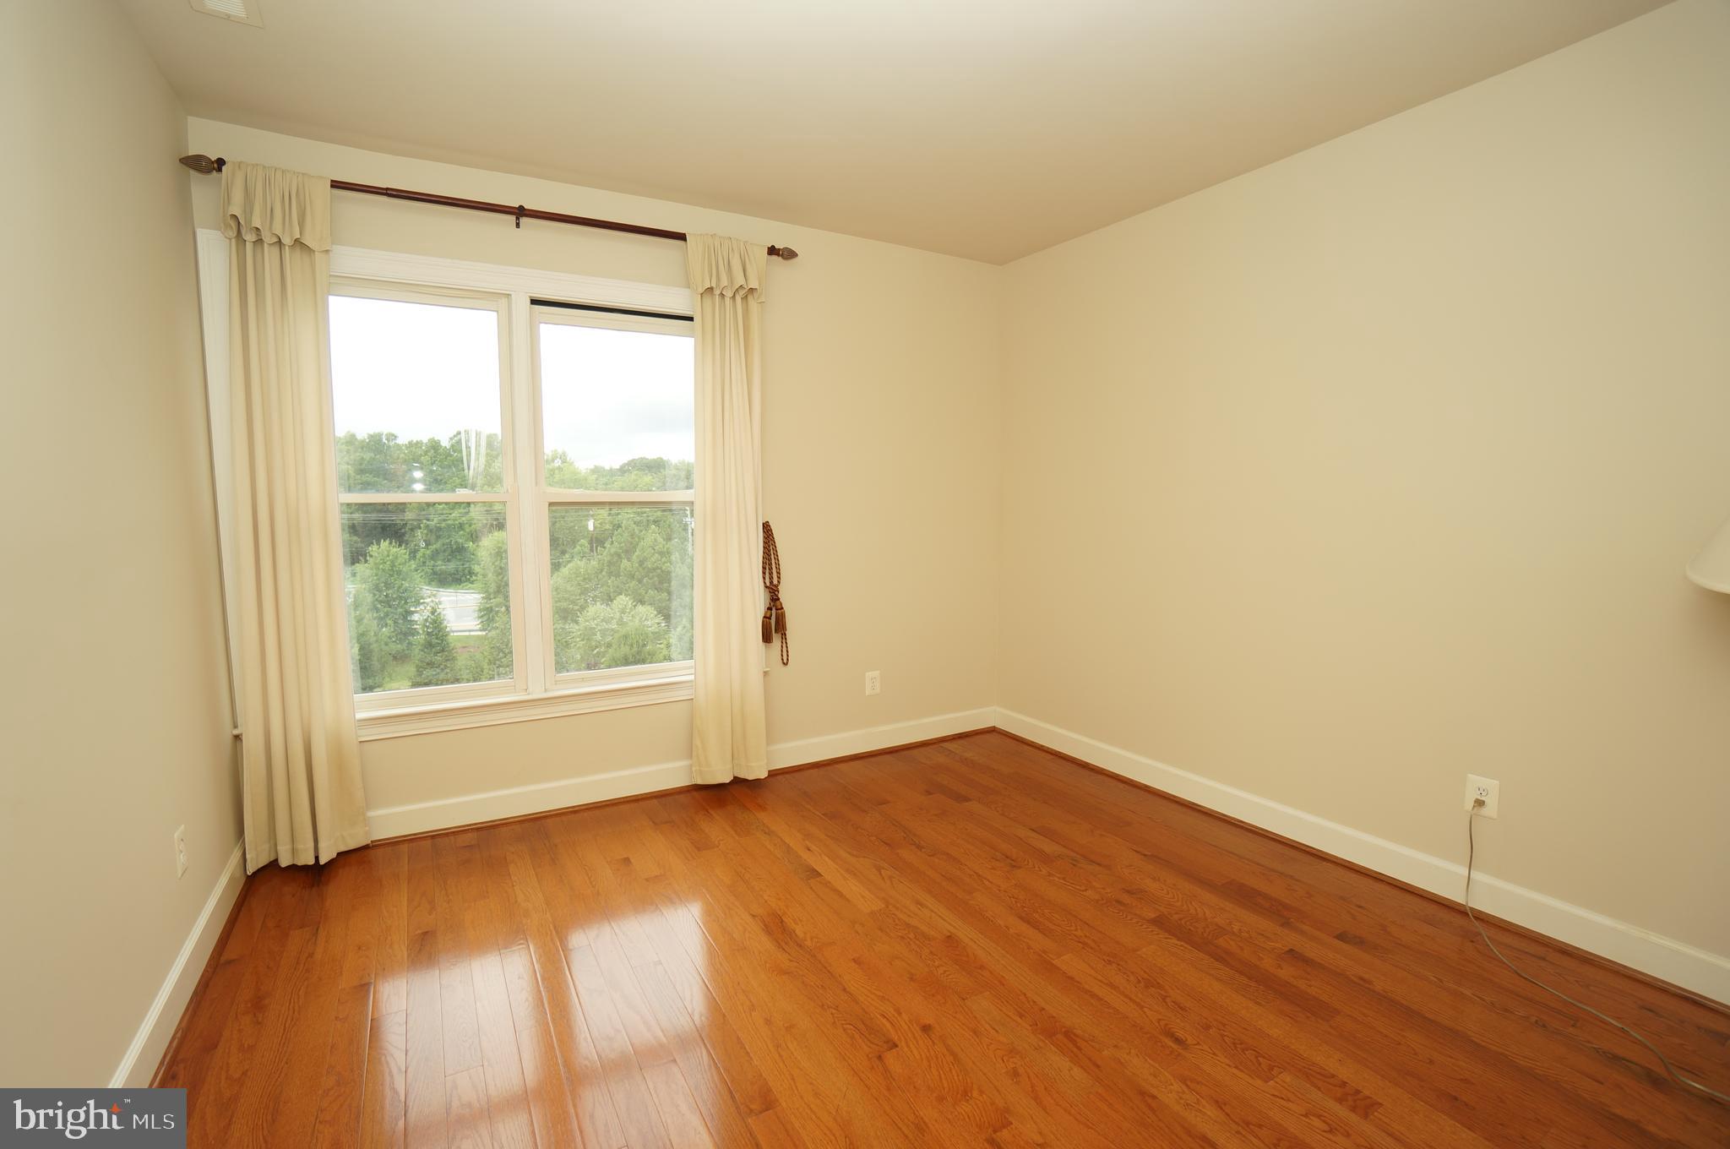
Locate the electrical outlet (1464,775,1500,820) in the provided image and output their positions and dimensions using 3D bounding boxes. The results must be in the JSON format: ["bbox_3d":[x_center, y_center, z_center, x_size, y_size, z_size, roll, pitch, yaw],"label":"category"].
[{"bbox_3d":[2.036,0.732,2.373,0.012,0.125,0.083,-4,6,-32],"label":"electrical outlet"}]

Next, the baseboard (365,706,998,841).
[{"bbox_3d":[-0.647,0.956,3.634,3.263,0.131,0.020,-3,6,-27],"label":"baseboard"}]

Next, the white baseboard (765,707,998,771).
[{"bbox_3d":[0.151,0.913,4.043,1.468,0.131,0.020,-3,6,-27],"label":"white baseboard"}]

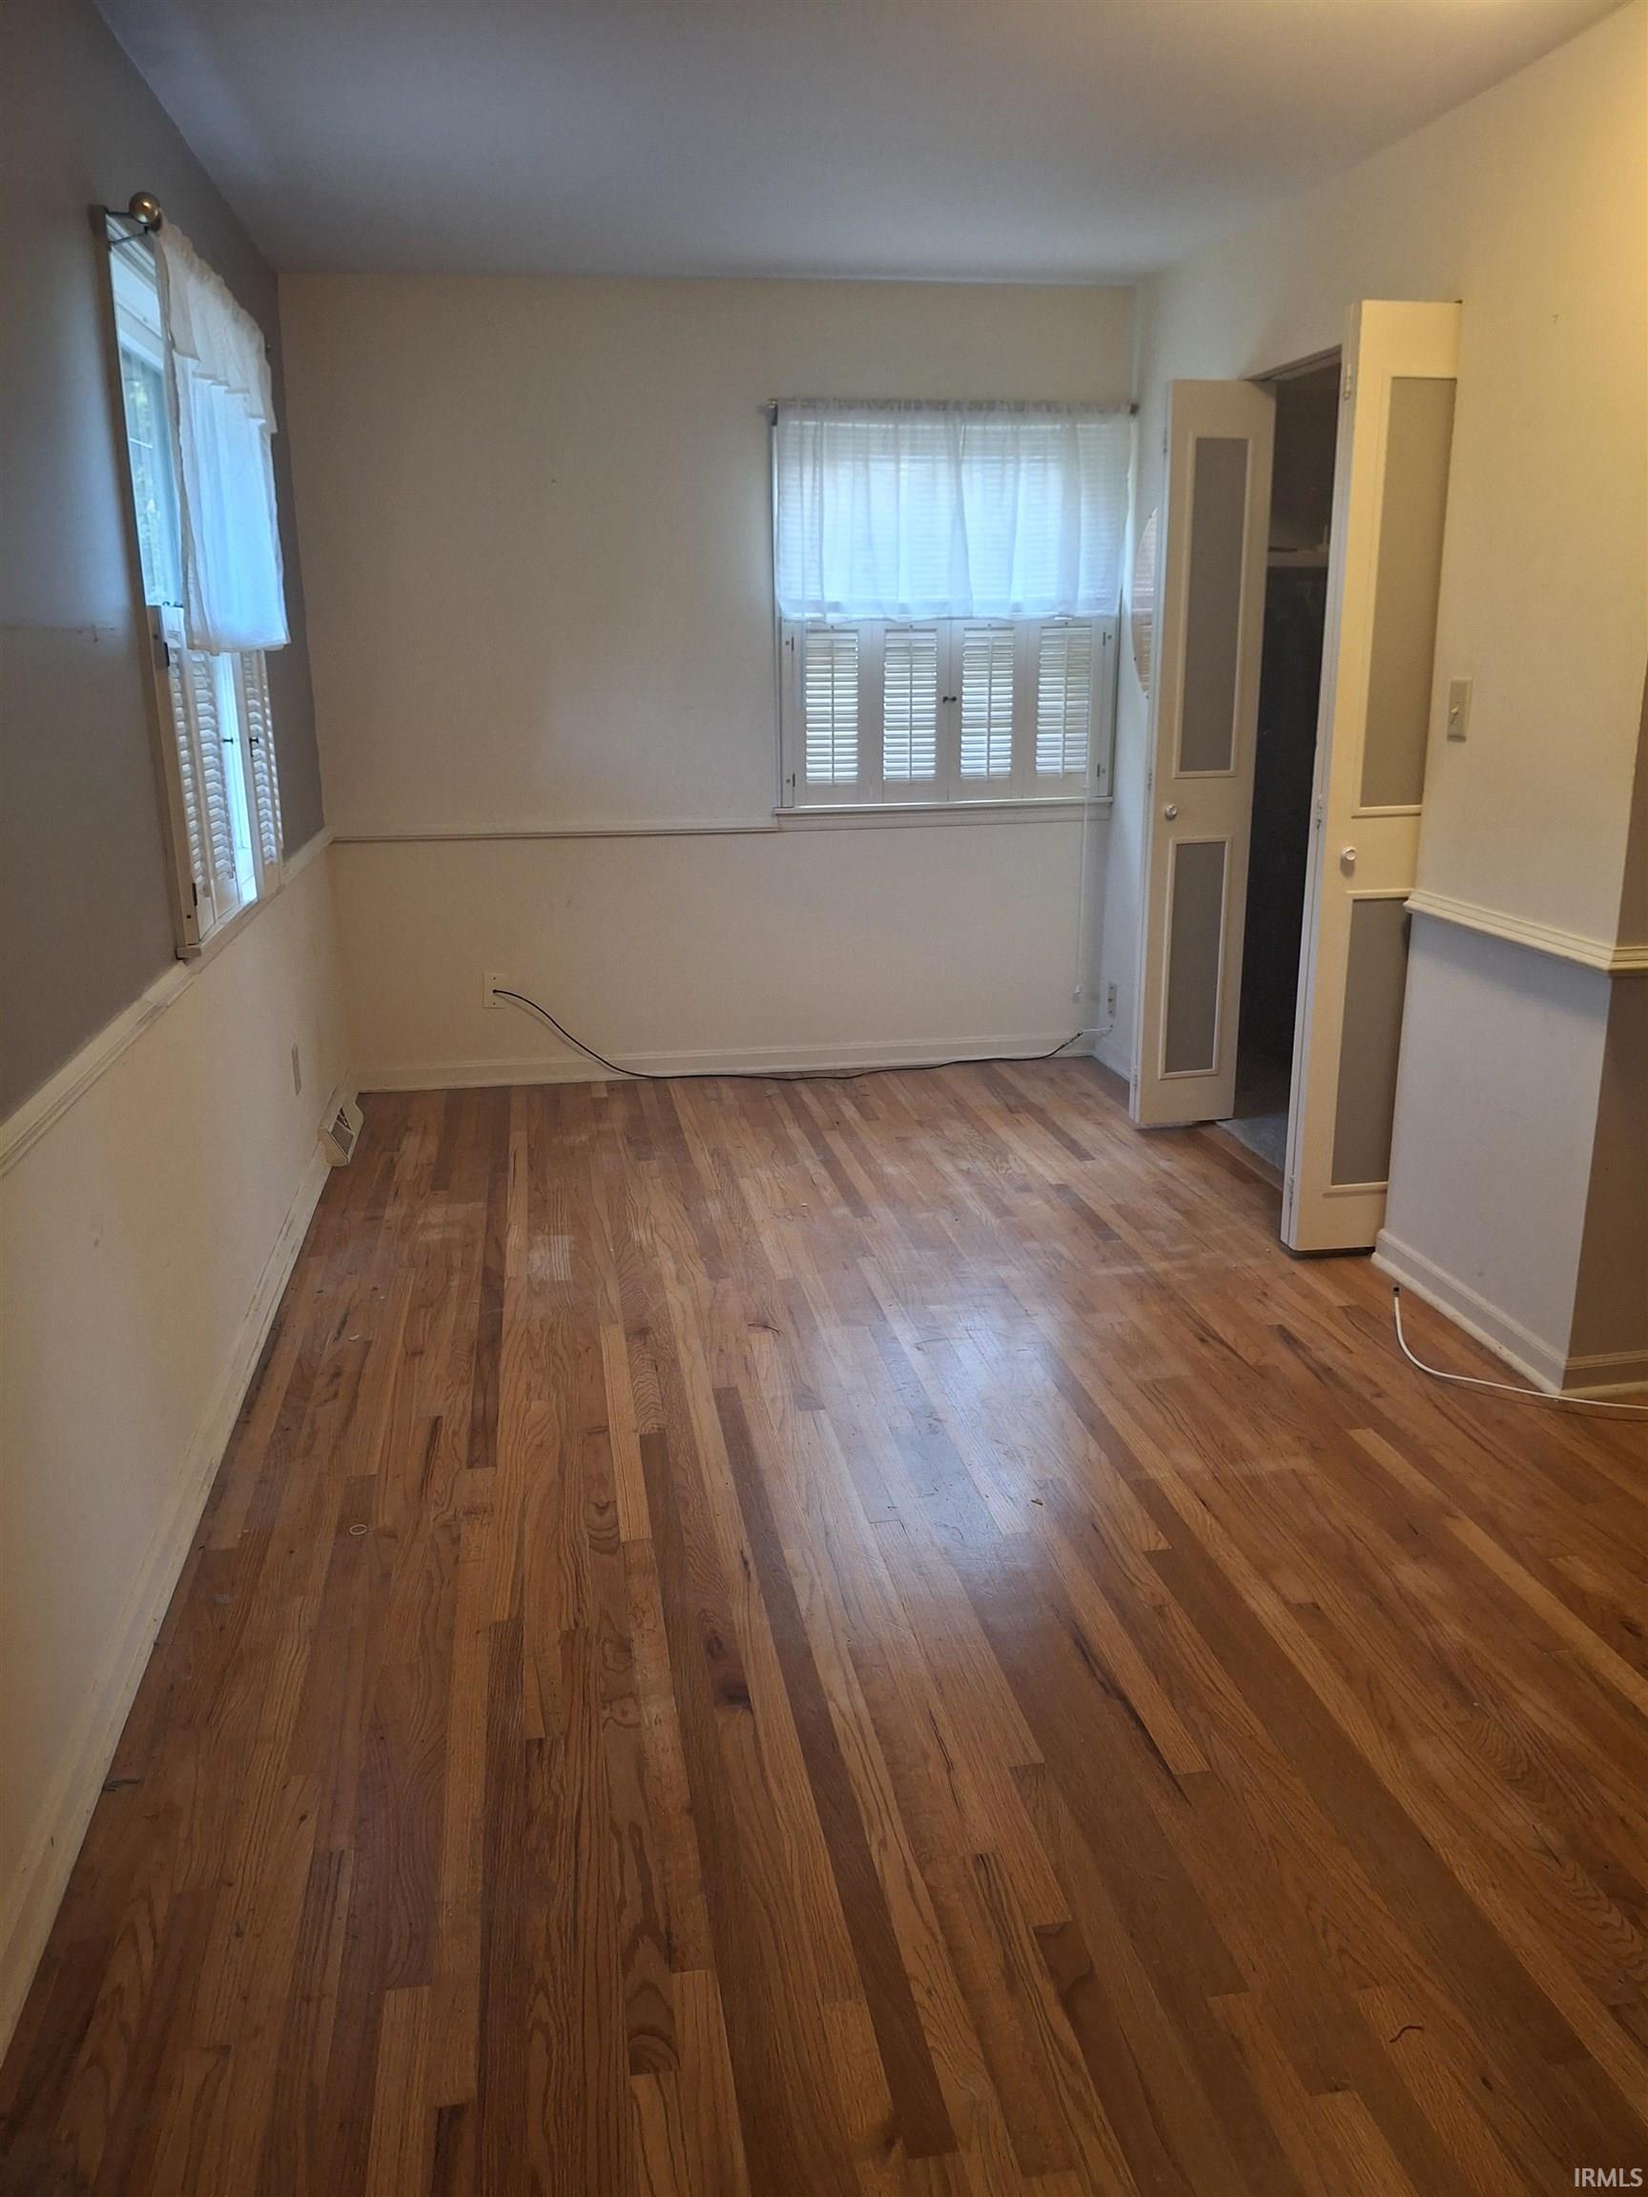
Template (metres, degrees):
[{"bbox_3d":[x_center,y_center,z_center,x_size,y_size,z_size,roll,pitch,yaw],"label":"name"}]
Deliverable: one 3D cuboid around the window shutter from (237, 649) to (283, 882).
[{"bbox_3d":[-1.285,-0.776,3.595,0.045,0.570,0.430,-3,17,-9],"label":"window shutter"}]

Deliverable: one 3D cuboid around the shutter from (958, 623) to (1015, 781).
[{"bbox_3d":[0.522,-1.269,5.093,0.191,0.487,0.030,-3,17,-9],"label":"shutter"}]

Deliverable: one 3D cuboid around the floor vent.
[{"bbox_3d":[-1.393,0.073,4.592,0.069,0.117,0.410,-3,17,-9],"label":"floor vent"}]

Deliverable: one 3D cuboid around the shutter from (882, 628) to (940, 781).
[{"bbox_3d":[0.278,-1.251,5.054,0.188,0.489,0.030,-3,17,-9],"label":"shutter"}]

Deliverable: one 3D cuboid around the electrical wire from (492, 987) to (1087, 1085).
[{"bbox_3d":[-0.068,-0.230,5.232,1.970,0.320,0.140,-3,17,-9],"label":"electrical wire"}]

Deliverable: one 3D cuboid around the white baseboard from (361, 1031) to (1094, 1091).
[{"bbox_3d":[-0.281,-0.125,5.285,2.465,0.092,0.030,-3,17,-9],"label":"white baseboard"}]

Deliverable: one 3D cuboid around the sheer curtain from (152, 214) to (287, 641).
[{"bbox_3d":[-1.167,-1.242,3.146,0.070,0.675,1.100,-3,17,-9],"label":"sheer curtain"}]

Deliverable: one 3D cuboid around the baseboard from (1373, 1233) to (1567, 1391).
[{"bbox_3d":[1.348,0.435,3.359,0.025,0.087,0.690,-3,17,-9],"label":"baseboard"}]

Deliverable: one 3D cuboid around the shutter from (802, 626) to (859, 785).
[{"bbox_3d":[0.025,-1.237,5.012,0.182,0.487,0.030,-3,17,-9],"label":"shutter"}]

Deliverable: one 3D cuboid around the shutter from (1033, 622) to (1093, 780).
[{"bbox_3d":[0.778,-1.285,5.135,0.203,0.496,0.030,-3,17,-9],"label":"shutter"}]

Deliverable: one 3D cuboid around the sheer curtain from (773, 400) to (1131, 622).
[{"bbox_3d":[0.393,-1.797,4.877,1.088,0.610,0.070,-3,17,-9],"label":"sheer curtain"}]

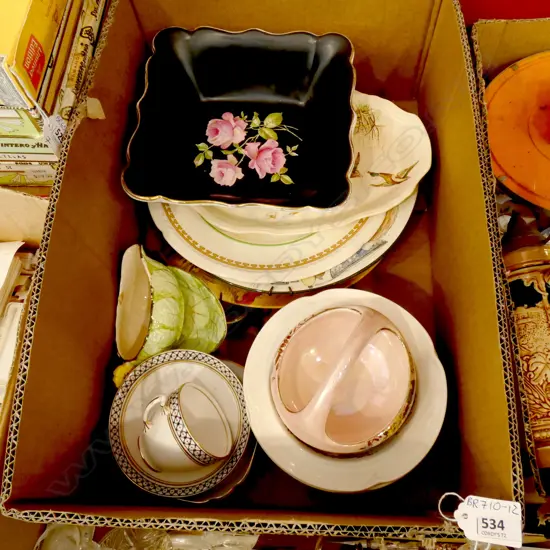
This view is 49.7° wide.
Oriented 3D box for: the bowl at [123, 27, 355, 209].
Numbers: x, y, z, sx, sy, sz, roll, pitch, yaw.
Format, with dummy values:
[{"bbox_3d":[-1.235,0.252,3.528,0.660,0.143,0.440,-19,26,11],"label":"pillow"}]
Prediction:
[{"bbox_3d":[-0.029,-0.147,0.594,0.205,0.055,0.203,3,66,2],"label":"bowl"}]

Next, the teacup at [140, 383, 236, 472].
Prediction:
[{"bbox_3d":[-0.083,0.128,0.488,0.057,0.085,0.067,-33,40,17],"label":"teacup"}]

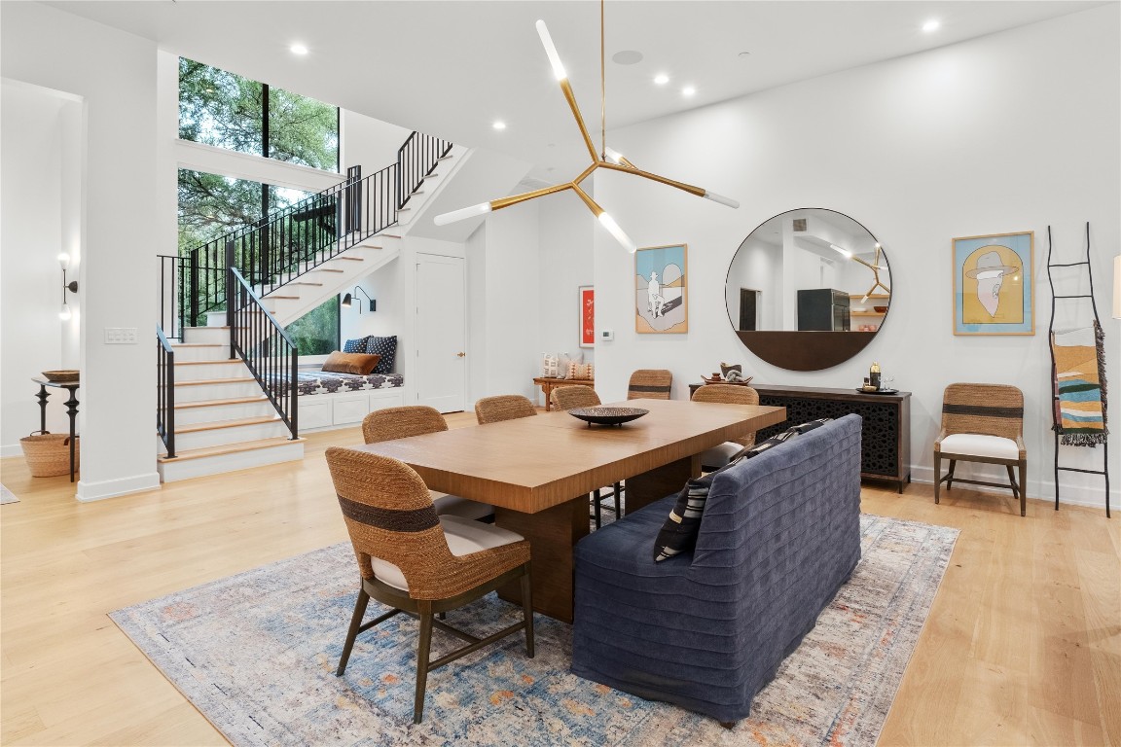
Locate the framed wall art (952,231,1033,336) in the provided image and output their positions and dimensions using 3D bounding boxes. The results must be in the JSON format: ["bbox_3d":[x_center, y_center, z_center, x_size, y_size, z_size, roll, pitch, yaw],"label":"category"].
[{"bbox_3d":[3.327,-0.677,4.563,0.515,0.790,0.030,2,2,39],"label":"framed wall art"}]

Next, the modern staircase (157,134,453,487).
[{"bbox_3d":[-3.098,-1.425,7.544,2.700,4.000,2.900,3,5,38],"label":"modern staircase"}]

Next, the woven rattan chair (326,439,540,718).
[{"bbox_3d":[-0.480,0.679,2.224,0.530,0.865,0.580,3,5,38],"label":"woven rattan chair"}]

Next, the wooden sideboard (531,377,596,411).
[{"bbox_3d":[0.234,0.369,9.296,1.400,0.495,0.360,2,2,39],"label":"wooden sideboard"}]

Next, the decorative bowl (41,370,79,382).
[{"bbox_3d":[-4.482,0.032,5.420,0.340,0.095,0.340,3,5,38],"label":"decorative bowl"}]

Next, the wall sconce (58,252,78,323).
[{"bbox_3d":[-4.810,-0.846,5.780,0.115,0.660,0.150,2,2,39],"label":"wall sconce"}]

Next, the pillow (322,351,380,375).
[{"bbox_3d":[-3.151,-0.160,8.996,0.820,0.380,0.200,1,-29,11],"label":"pillow"}]

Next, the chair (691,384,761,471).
[{"bbox_3d":[1.085,0.523,4.230,0.520,0.845,0.600,1,2,34],"label":"chair"}]

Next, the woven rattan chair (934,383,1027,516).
[{"bbox_3d":[3.161,0.530,4.426,0.530,0.865,0.600,3,5,38],"label":"woven rattan chair"}]

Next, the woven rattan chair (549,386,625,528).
[{"bbox_3d":[0.326,0.544,4.300,0.590,0.865,0.530,3,5,38],"label":"woven rattan chair"}]

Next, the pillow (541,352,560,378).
[{"bbox_3d":[-0.167,-0.135,9.640,0.390,0.430,0.150,2,2,39],"label":"pillow"}]

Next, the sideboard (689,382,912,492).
[{"bbox_3d":[2.093,0.520,5.350,1.820,0.768,0.460,3,5,38],"label":"sideboard"}]

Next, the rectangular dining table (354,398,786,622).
[{"bbox_3d":[0.299,0.660,3.303,1.070,0.760,2.630,3,5,38],"label":"rectangular dining table"}]

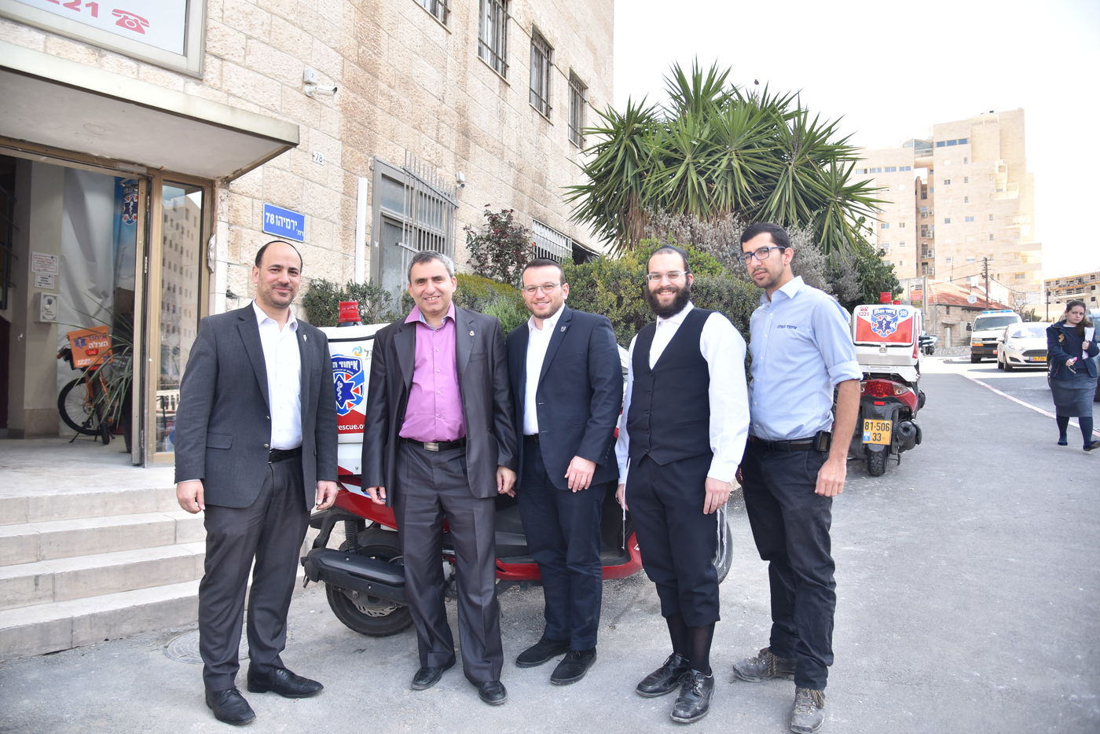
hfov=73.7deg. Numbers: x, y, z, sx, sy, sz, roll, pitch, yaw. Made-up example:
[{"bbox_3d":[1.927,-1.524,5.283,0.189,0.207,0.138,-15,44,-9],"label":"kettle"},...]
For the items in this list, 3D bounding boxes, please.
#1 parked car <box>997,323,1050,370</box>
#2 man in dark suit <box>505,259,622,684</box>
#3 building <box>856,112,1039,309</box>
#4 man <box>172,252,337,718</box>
[{"bbox_3d":[14.850,-0.680,22.800,1.750,1.480,3.970,-1,1,27],"label":"parked car"},{"bbox_3d":[0.057,0.404,3.159,0.520,1.750,0.400,-1,-3,35],"label":"man in dark suit"},{"bbox_3d":[65.700,-22.300,122.000,26.000,32.000,18.000,-1,-3,25],"label":"building"},{"bbox_3d":[-1.140,0.390,2.849,0.570,1.780,0.400,3,-3,-40],"label":"man"}]

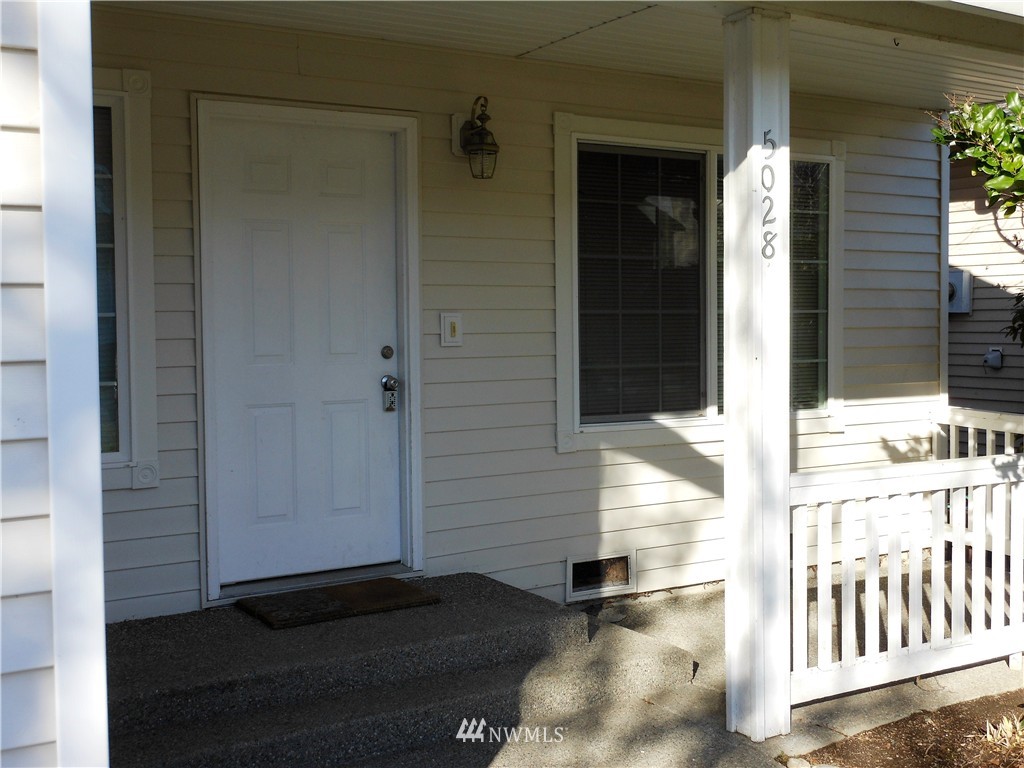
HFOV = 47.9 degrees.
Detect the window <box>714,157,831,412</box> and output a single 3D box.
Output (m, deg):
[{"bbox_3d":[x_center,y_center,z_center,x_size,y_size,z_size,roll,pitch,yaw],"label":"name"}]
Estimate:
[{"bbox_3d":[1.484,-0.549,6.498,0.867,1.430,0.070,-2,3,-31],"label":"window"}]

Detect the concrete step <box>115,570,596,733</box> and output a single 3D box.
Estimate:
[{"bbox_3d":[-0.779,1.034,4.638,2.040,0.155,0.970,-2,3,-31],"label":"concrete step"}]

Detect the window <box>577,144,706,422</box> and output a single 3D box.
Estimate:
[{"bbox_3d":[0.690,-0.519,6.025,0.838,1.427,0.070,-2,3,-31],"label":"window"}]

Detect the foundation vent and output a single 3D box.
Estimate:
[{"bbox_3d":[0.462,0.986,5.944,0.437,0.234,0.065,-2,3,-31],"label":"foundation vent"}]

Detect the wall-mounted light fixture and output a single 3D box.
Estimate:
[{"bbox_3d":[-0.152,-1.134,5.333,0.160,0.378,0.235,-2,3,-31],"label":"wall-mounted light fixture"}]

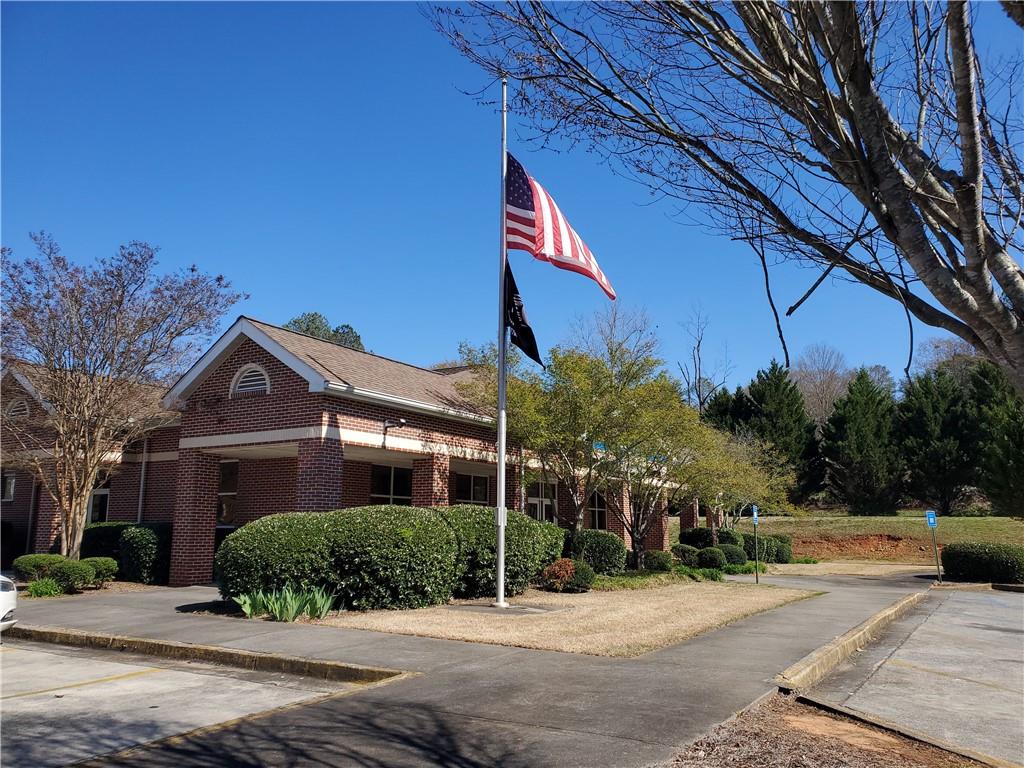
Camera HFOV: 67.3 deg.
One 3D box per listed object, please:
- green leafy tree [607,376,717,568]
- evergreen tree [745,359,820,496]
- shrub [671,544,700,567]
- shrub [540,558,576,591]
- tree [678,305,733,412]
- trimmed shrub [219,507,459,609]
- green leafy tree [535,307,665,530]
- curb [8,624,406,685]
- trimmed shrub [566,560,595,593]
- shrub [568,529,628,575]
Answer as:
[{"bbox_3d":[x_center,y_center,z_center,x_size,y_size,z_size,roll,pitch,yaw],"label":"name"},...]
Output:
[{"bbox_3d":[4.448,2.599,23.016,3.400,5.750,3.300,0,-11,0],"label":"green leafy tree"},{"bbox_3d":[17.923,3.419,51.953,5.066,10.250,5.066,-6,-13,31],"label":"evergreen tree"},{"bbox_3d":[5.541,5.422,24.430,0.990,0.725,0.990,-2,-11,12],"label":"shrub"},{"bbox_3d":[0.991,3.976,16.094,0.720,0.680,0.700,0,-11,0],"label":"shrub"},{"bbox_3d":[15.125,1.764,61.505,4.318,16.181,4.318,-6,-13,31],"label":"tree"},{"bbox_3d":[-3.040,3.045,13.837,3.800,1.660,2.000,-6,-13,31],"label":"trimmed shrub"},{"bbox_3d":[2.447,1.460,21.508,3.700,7.380,3.700,-1,-11,6],"label":"green leafy tree"},{"bbox_3d":[-4.017,3.173,9.100,6.878,0.160,0.170,-6,-12,29],"label":"curb"},{"bbox_3d":[1.369,3.869,15.603,0.640,0.630,0.640,-1,-11,5],"label":"trimmed shrub"},{"bbox_3d":[2.240,4.332,19.833,1.511,1.165,1.465,-1,-11,6],"label":"shrub"}]

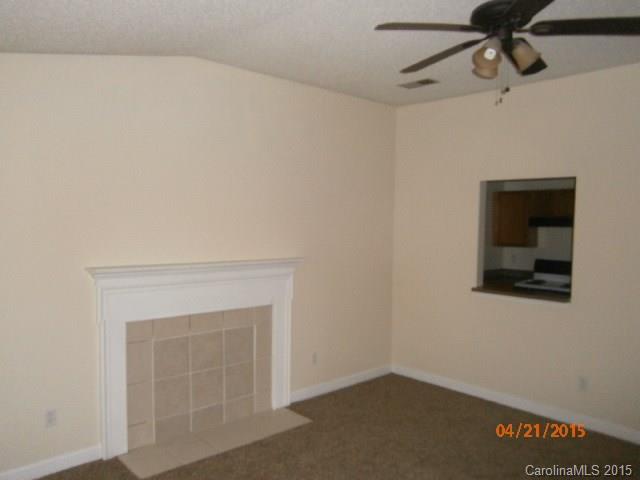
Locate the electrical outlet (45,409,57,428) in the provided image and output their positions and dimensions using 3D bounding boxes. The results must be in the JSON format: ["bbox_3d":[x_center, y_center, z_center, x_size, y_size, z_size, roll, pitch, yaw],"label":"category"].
[{"bbox_3d":[-1.717,1.137,3.063,0.073,0.117,0.012,-1,2,-43],"label":"electrical outlet"}]

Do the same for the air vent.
[{"bbox_3d":[0.916,-1.451,4.471,0.155,0.016,0.350,-1,2,-43],"label":"air vent"}]

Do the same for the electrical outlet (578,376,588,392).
[{"bbox_3d":[2.140,1.174,3.905,0.012,0.117,0.073,-1,2,-43],"label":"electrical outlet"}]

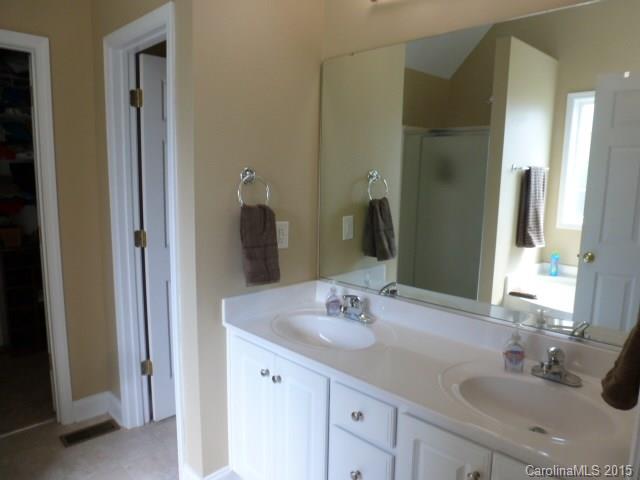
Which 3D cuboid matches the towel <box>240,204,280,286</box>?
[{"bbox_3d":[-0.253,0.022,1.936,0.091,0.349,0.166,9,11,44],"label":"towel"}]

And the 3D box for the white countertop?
[{"bbox_3d":[0.317,0.375,1.584,1.489,0.137,0.582,9,11,44],"label":"white countertop"}]

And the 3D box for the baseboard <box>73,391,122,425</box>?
[{"bbox_3d":[-1.256,0.981,2.499,0.192,0.141,0.192,9,11,44],"label":"baseboard"}]

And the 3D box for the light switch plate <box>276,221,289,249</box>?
[{"bbox_3d":[-0.167,-0.021,2.091,0.010,0.125,0.076,9,11,44],"label":"light switch plate"}]

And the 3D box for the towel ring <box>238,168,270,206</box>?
[{"bbox_3d":[-0.286,-0.219,1.900,0.061,0.181,0.167,9,11,44],"label":"towel ring"}]

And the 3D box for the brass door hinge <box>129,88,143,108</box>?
[{"bbox_3d":[-0.944,-0.734,2.285,0.038,0.090,0.048,9,11,44],"label":"brass door hinge"}]

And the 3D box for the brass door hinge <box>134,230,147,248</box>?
[{"bbox_3d":[-0.958,0.001,2.385,0.038,0.089,0.048,9,11,44],"label":"brass door hinge"}]

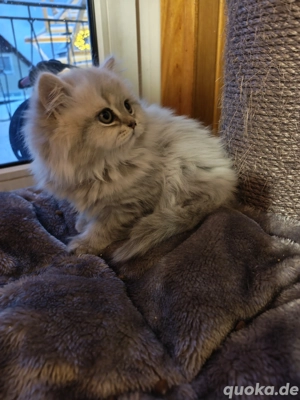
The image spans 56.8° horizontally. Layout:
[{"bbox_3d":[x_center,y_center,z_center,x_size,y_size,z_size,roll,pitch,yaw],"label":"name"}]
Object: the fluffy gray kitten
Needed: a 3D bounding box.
[{"bbox_3d":[-0.005,-0.057,0.352,0.240,0.200,0.140,-14,26,-28],"label":"fluffy gray kitten"}]

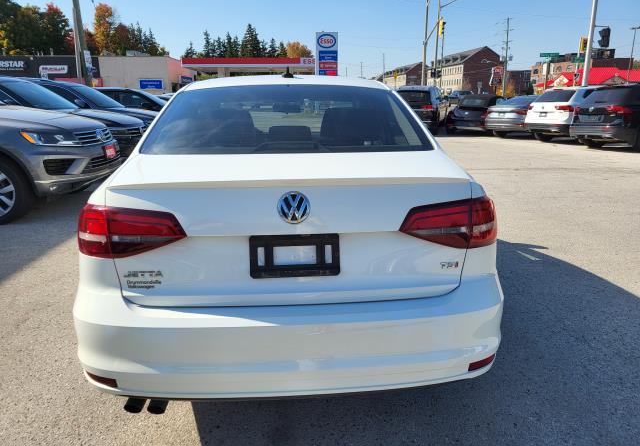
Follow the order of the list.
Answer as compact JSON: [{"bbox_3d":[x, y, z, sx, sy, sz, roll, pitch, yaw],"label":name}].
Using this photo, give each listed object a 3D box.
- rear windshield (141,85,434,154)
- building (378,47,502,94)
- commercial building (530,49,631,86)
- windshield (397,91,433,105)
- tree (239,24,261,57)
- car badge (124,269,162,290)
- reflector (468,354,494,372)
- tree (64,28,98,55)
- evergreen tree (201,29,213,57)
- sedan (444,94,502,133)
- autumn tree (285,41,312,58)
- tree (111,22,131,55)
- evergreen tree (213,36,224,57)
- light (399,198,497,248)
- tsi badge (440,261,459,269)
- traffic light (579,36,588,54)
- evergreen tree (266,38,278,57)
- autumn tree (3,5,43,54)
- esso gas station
[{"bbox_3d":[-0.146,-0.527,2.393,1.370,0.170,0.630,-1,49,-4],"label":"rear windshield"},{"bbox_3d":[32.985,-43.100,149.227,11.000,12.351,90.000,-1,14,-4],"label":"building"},{"bbox_3d":[56.992,-31.574,105.727,21.000,11.431,15.000,2,14,7],"label":"commercial building"},{"bbox_3d":[3.388,-4.463,17.232,1.200,0.500,0.160,5,3,17],"label":"windshield"},{"bbox_3d":[-11.694,-27.269,83.864,5.500,14.066,5.500,-1,14,-4],"label":"tree"},{"bbox_3d":[-0.643,0.206,1.745,0.148,0.076,0.012,1,14,3],"label":"car badge"},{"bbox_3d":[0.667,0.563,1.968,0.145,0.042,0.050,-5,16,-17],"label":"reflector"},{"bbox_3d":[-28.757,-18.795,59.192,5.500,9.872,5.500,-1,14,-4],"label":"tree"},{"bbox_3d":[-17.210,-24.103,74.293,2.800,10.850,2.800,0,15,0],"label":"evergreen tree"},{"bbox_3d":[6.487,-4.324,18.591,1.800,1.460,4.250,11,19,36],"label":"sedan"},{"bbox_3d":[-3.572,-24.968,81.354,6.000,10.825,6.000,-1,14,-4],"label":"autumn tree"},{"bbox_3d":[-27.812,-22.701,68.457,3.800,11.160,3.800,0,15,0],"label":"tree"},{"bbox_3d":[-15.430,-23.760,74.385,2.800,10.140,2.800,0,15,0],"label":"evergreen tree"},{"bbox_3d":[0.520,0.004,1.896,0.480,0.205,0.270,-3,15,-11],"label":"light"},{"bbox_3d":[0.489,0.159,1.818,0.072,0.030,0.008,-3,15,-11],"label":"tsi badge"},{"bbox_3d":[17.086,-11.553,31.111,0.380,1.080,0.400,-3,15,-12],"label":"traffic light"},{"bbox_3d":[-7.232,-23.553,74.441,2.800,9.710,2.800,0,15,0],"label":"evergreen tree"},{"bbox_3d":[-35.496,-19.980,58.890,7.000,12.336,7.000,-1,14,-4],"label":"autumn tree"},{"bbox_3d":[-5.863,-15.257,48.711,16.200,7.000,10.000,0,15,0],"label":"esso gas station"}]

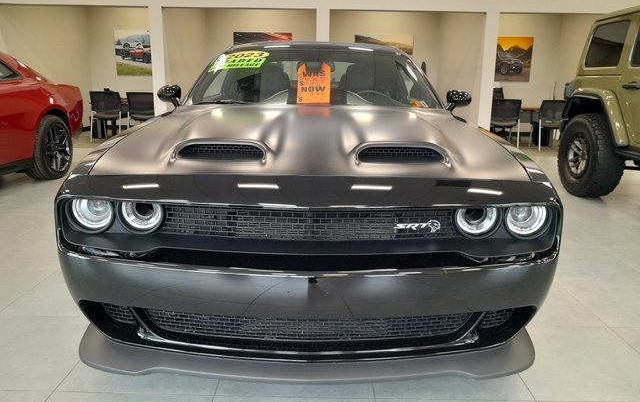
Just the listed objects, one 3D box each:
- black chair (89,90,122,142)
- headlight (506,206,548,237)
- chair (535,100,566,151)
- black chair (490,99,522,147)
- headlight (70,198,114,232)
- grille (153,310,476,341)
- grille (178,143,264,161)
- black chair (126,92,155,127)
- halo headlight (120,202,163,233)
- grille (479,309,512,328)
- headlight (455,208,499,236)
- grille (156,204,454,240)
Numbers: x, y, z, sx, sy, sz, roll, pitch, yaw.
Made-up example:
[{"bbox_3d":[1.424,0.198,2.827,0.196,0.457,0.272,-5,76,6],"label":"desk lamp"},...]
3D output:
[{"bbox_3d":[-3.861,-1.511,9.136,0.540,0.870,0.550,1,13,0],"label":"black chair"},{"bbox_3d":[0.761,0.065,1.827,0.150,0.137,0.085,1,14,0],"label":"headlight"},{"bbox_3d":[3.929,-1.271,8.424,0.560,0.830,0.570,1,14,0],"label":"chair"},{"bbox_3d":[3.173,-1.357,8.712,0.560,0.830,0.570,1,14,0],"label":"black chair"},{"bbox_3d":[-0.784,0.040,1.724,0.147,0.143,0.075,1,13,0],"label":"headlight"},{"bbox_3d":[-0.039,0.460,1.843,1.170,0.140,0.120,1,13,0],"label":"grille"},{"bbox_3d":[-0.403,-0.199,2.044,0.345,0.075,0.080,1,13,0],"label":"grille"},{"bbox_3d":[-3.012,-1.472,8.727,0.560,0.830,0.570,1,14,0],"label":"black chair"},{"bbox_3d":[-0.604,0.053,1.694,0.147,0.143,0.075,1,13,0],"label":"halo headlight"},{"bbox_3d":[0.679,0.451,1.915,0.125,0.080,0.050,1,14,0],"label":"grille"},{"bbox_3d":[0.567,0.064,1.798,0.150,0.137,0.085,1,14,0],"label":"headlight"},{"bbox_3d":[-0.039,0.062,1.760,1.040,0.120,0.125,1,14,0],"label":"grille"}]

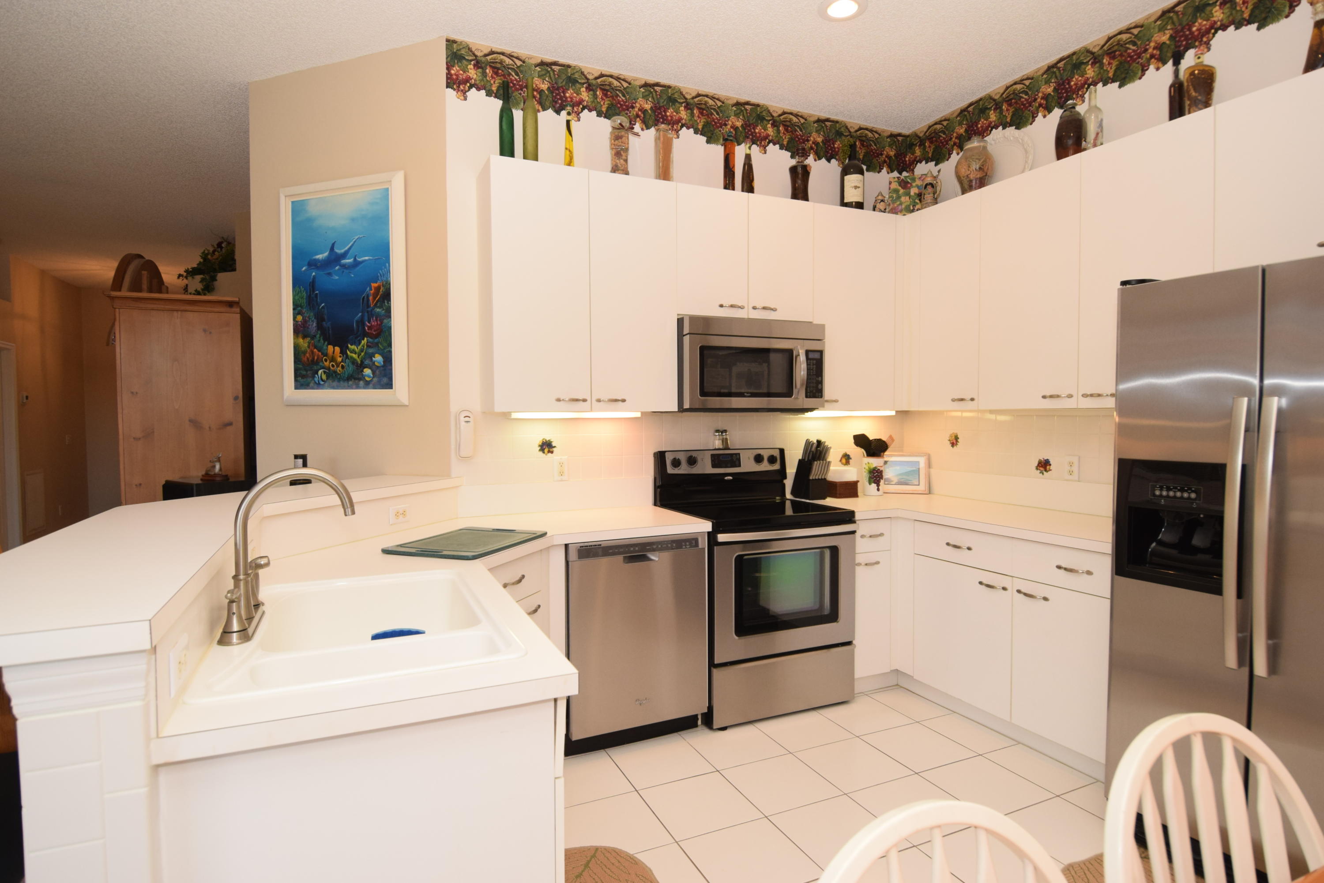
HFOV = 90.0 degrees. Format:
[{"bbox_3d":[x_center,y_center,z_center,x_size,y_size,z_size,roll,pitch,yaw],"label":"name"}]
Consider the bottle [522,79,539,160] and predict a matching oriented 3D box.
[{"bbox_3d":[-0.565,-1.363,2.844,0.066,0.394,0.066,-1,2,-24],"label":"bottle"}]

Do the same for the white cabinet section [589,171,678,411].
[{"bbox_3d":[-0.183,-0.663,3.104,0.417,1.046,0.312,-1,2,-24],"label":"white cabinet section"}]

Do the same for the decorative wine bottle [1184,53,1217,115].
[{"bbox_3d":[1.960,-1.292,2.408,0.096,0.253,0.070,2,3,44],"label":"decorative wine bottle"}]

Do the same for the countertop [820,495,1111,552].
[{"bbox_3d":[1.416,0.348,3.063,0.915,0.039,1.727,-1,2,-24],"label":"countertop"}]

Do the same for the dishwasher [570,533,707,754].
[{"bbox_3d":[-0.206,0.816,2.960,0.600,0.877,0.600,-1,2,-24],"label":"dishwasher"}]

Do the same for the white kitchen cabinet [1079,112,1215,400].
[{"bbox_3d":[1.950,-0.650,2.565,0.313,1.034,0.469,-1,2,-24],"label":"white kitchen cabinet"}]

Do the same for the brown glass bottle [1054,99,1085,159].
[{"bbox_3d":[1.761,-1.324,2.850,0.115,0.284,0.115,-1,2,-24],"label":"brown glass bottle"}]

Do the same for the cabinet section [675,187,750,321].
[{"bbox_3d":[0.180,-0.894,3.259,0.380,0.598,0.312,-1,2,-24],"label":"cabinet section"}]

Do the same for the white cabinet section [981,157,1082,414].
[{"bbox_3d":[1.754,-0.670,2.997,0.307,1.046,0.483,-1,2,-24],"label":"white cabinet section"}]

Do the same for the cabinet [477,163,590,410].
[{"bbox_3d":[-0.563,-0.648,2.914,0.415,1.040,0.320,-1,2,-24],"label":"cabinet"}]

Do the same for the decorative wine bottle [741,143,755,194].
[{"bbox_3d":[0.431,-1.340,3.313,0.067,0.312,0.067,0,2,0],"label":"decorative wine bottle"}]

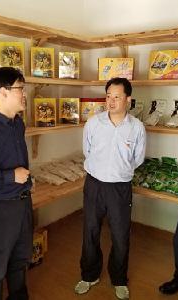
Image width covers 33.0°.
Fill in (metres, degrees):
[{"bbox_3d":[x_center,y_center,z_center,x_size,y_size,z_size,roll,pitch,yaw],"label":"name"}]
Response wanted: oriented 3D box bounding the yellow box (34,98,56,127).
[{"bbox_3d":[-0.453,-0.389,3.132,0.213,0.294,0.070,0,11,-4],"label":"yellow box"}]

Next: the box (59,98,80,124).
[{"bbox_3d":[-0.224,-0.440,3.442,0.218,0.297,0.070,0,11,-3],"label":"box"}]

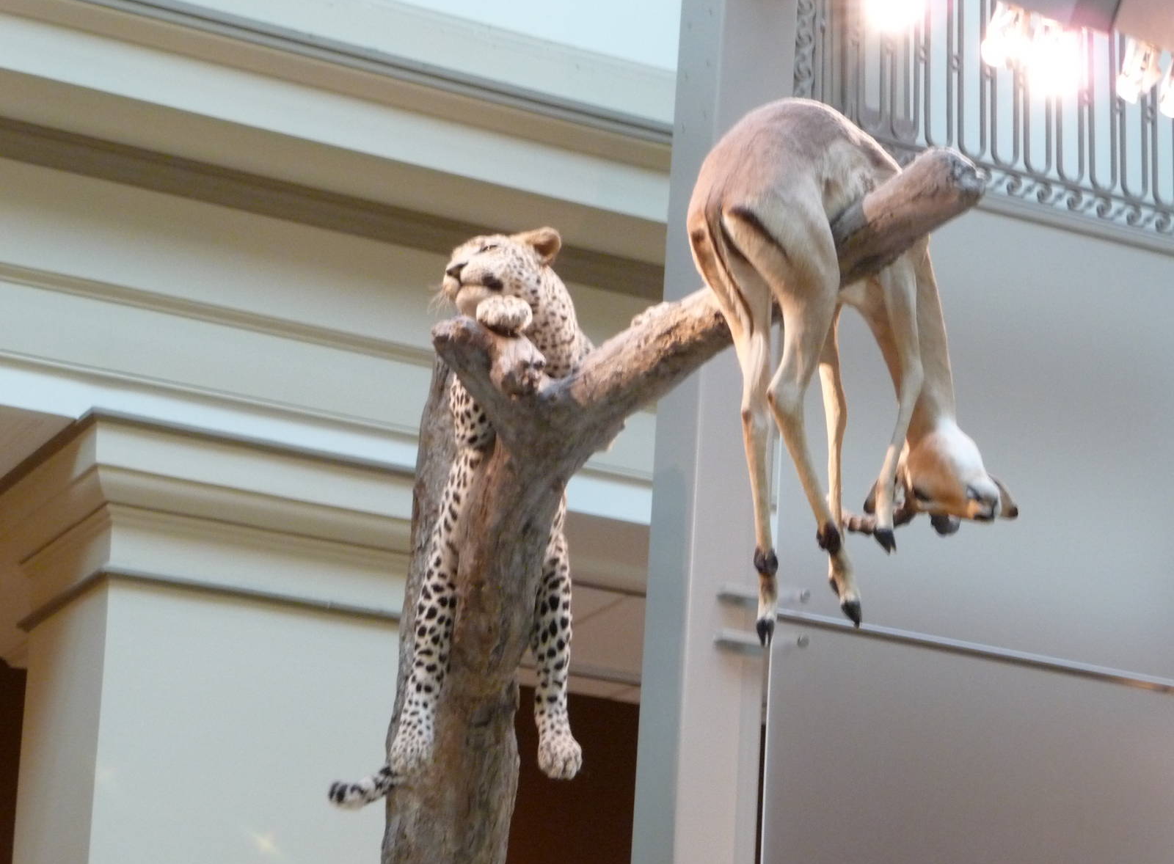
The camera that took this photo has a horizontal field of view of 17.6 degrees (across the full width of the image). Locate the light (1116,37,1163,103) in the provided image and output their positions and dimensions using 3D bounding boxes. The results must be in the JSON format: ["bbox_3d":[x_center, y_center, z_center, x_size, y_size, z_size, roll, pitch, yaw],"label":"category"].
[{"bbox_3d":[1.469,-0.962,10.100,0.110,0.155,0.130,-15,-25,42],"label":"light"}]

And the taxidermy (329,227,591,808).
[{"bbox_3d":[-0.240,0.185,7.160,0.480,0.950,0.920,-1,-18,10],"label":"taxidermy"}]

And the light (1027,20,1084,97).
[{"bbox_3d":[1.229,-0.986,9.970,0.130,0.170,0.140,-6,-20,24],"label":"light"}]

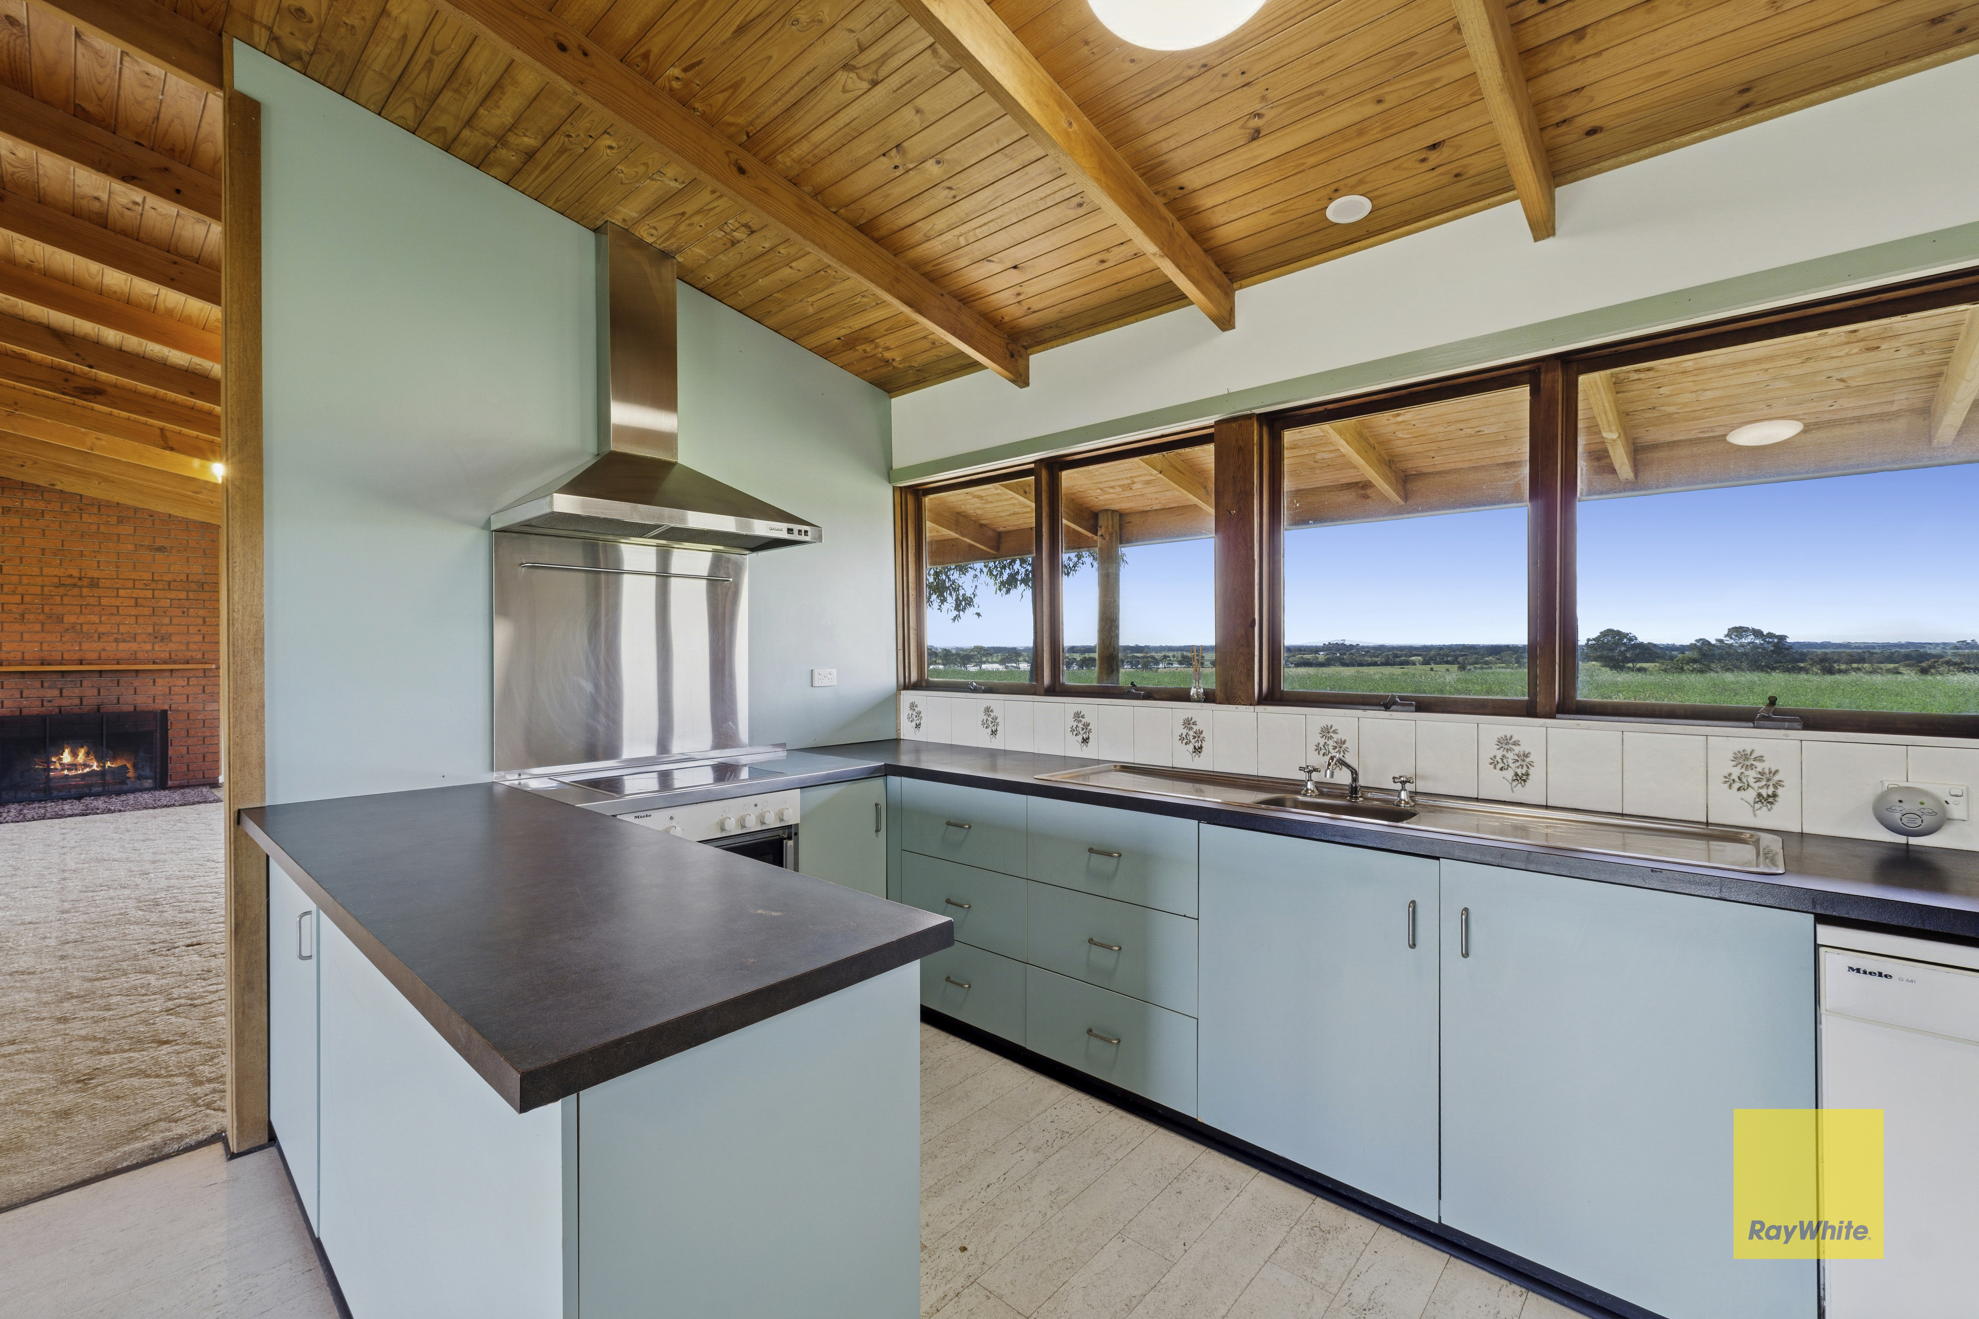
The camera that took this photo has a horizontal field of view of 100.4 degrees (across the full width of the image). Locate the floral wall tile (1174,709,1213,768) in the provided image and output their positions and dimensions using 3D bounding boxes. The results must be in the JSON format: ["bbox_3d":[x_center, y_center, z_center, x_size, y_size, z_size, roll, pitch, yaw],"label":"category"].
[{"bbox_3d":[0.678,0.268,2.744,0.150,0.198,0.009,0,0,43],"label":"floral wall tile"}]

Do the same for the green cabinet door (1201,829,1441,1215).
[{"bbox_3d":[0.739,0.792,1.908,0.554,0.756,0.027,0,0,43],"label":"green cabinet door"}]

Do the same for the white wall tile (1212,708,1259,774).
[{"bbox_3d":[0.789,0.269,2.641,0.150,0.198,0.009,0,0,43],"label":"white wall tile"}]

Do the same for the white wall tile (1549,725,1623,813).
[{"bbox_3d":[1.458,0.272,2.021,0.150,0.198,0.009,0,0,43],"label":"white wall tile"}]

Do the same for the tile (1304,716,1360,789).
[{"bbox_3d":[1.019,0.271,2.446,0.149,0.198,0.010,0,1,43],"label":"tile"}]

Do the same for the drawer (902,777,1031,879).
[{"bbox_3d":[0.063,0.541,2.891,0.562,0.256,0.510,0,1,43],"label":"drawer"}]

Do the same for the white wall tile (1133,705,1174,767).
[{"bbox_3d":[0.567,0.268,2.848,0.150,0.198,0.009,0,0,43],"label":"white wall tile"}]

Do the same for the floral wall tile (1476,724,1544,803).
[{"bbox_3d":[1.356,0.272,2.137,0.149,0.198,0.010,0,1,43],"label":"floral wall tile"}]

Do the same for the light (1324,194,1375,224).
[{"bbox_3d":[0.973,-1.211,2.231,0.118,0.018,0.118,0,-10,42],"label":"light"}]

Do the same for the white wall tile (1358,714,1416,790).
[{"bbox_3d":[1.124,0.270,2.331,0.150,0.198,0.009,0,0,43],"label":"white wall tile"}]

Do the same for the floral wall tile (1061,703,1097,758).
[{"bbox_3d":[0.345,0.268,3.065,0.149,0.198,0.010,0,1,43],"label":"floral wall tile"}]

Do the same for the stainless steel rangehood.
[{"bbox_3d":[-1.053,-0.919,2.708,0.477,1.041,0.900,0,0,42],"label":"stainless steel rangehood"}]

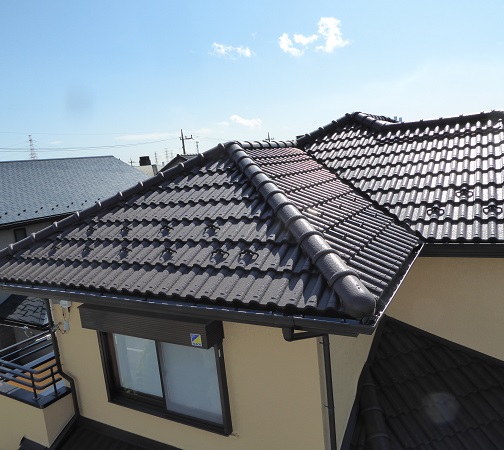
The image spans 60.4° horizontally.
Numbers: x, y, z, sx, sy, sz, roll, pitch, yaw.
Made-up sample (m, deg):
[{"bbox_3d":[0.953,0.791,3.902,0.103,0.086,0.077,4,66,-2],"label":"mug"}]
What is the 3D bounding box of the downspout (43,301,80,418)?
[{"bbox_3d":[-2.408,1.645,5.502,0.305,1.644,0.090,-1,10,31],"label":"downspout"}]

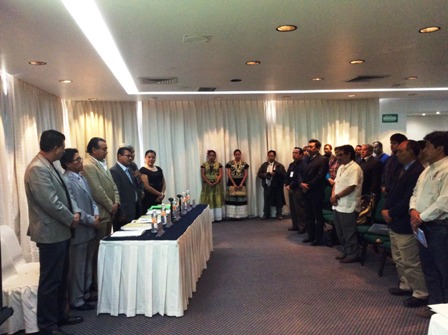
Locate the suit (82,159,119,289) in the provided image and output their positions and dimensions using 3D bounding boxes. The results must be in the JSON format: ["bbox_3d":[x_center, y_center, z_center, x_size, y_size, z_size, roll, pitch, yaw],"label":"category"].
[{"bbox_3d":[-1.370,0.626,4.664,0.380,1.500,0.520,0,4,22],"label":"suit"}]

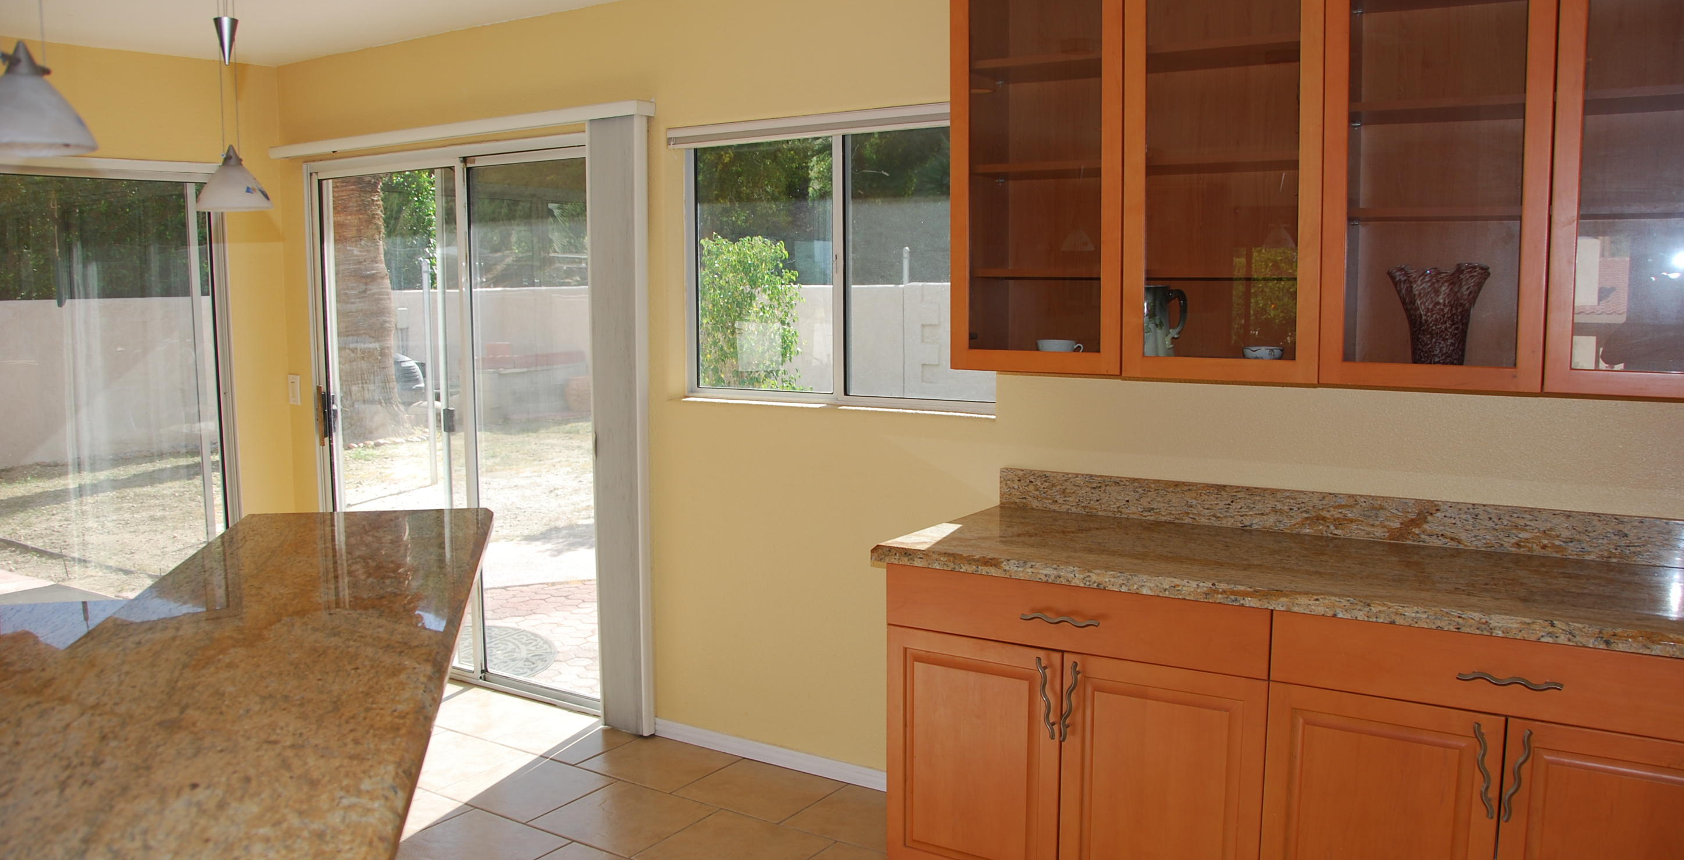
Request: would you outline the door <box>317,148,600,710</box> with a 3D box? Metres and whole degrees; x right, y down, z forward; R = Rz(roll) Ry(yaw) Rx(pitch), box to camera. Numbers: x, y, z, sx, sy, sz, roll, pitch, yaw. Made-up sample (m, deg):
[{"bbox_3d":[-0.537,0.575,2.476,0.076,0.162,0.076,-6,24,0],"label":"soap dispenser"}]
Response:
[{"bbox_3d":[-1.446,-0.023,4.835,1.699,2.023,0.120,4,6,33],"label":"door"}]

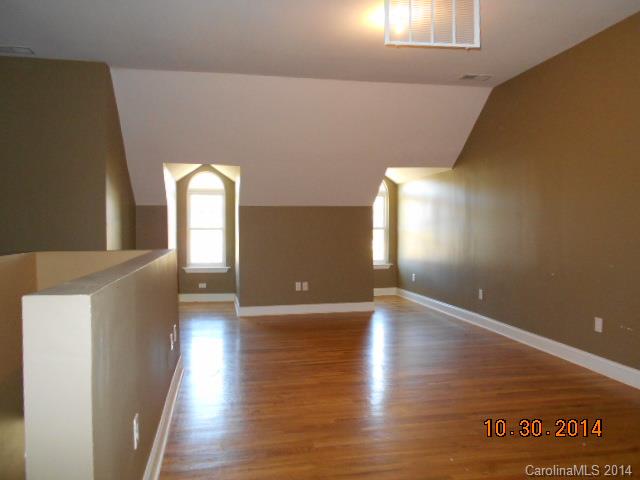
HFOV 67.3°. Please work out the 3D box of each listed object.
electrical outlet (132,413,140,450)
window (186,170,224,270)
[{"bbox_3d":[-0.714,0.750,1.873,0.009,0.117,0.073,-1,2,-12],"label":"electrical outlet"},{"bbox_3d":[-1.797,-0.315,7.618,0.630,1.530,0.060,-1,2,-12],"label":"window"}]

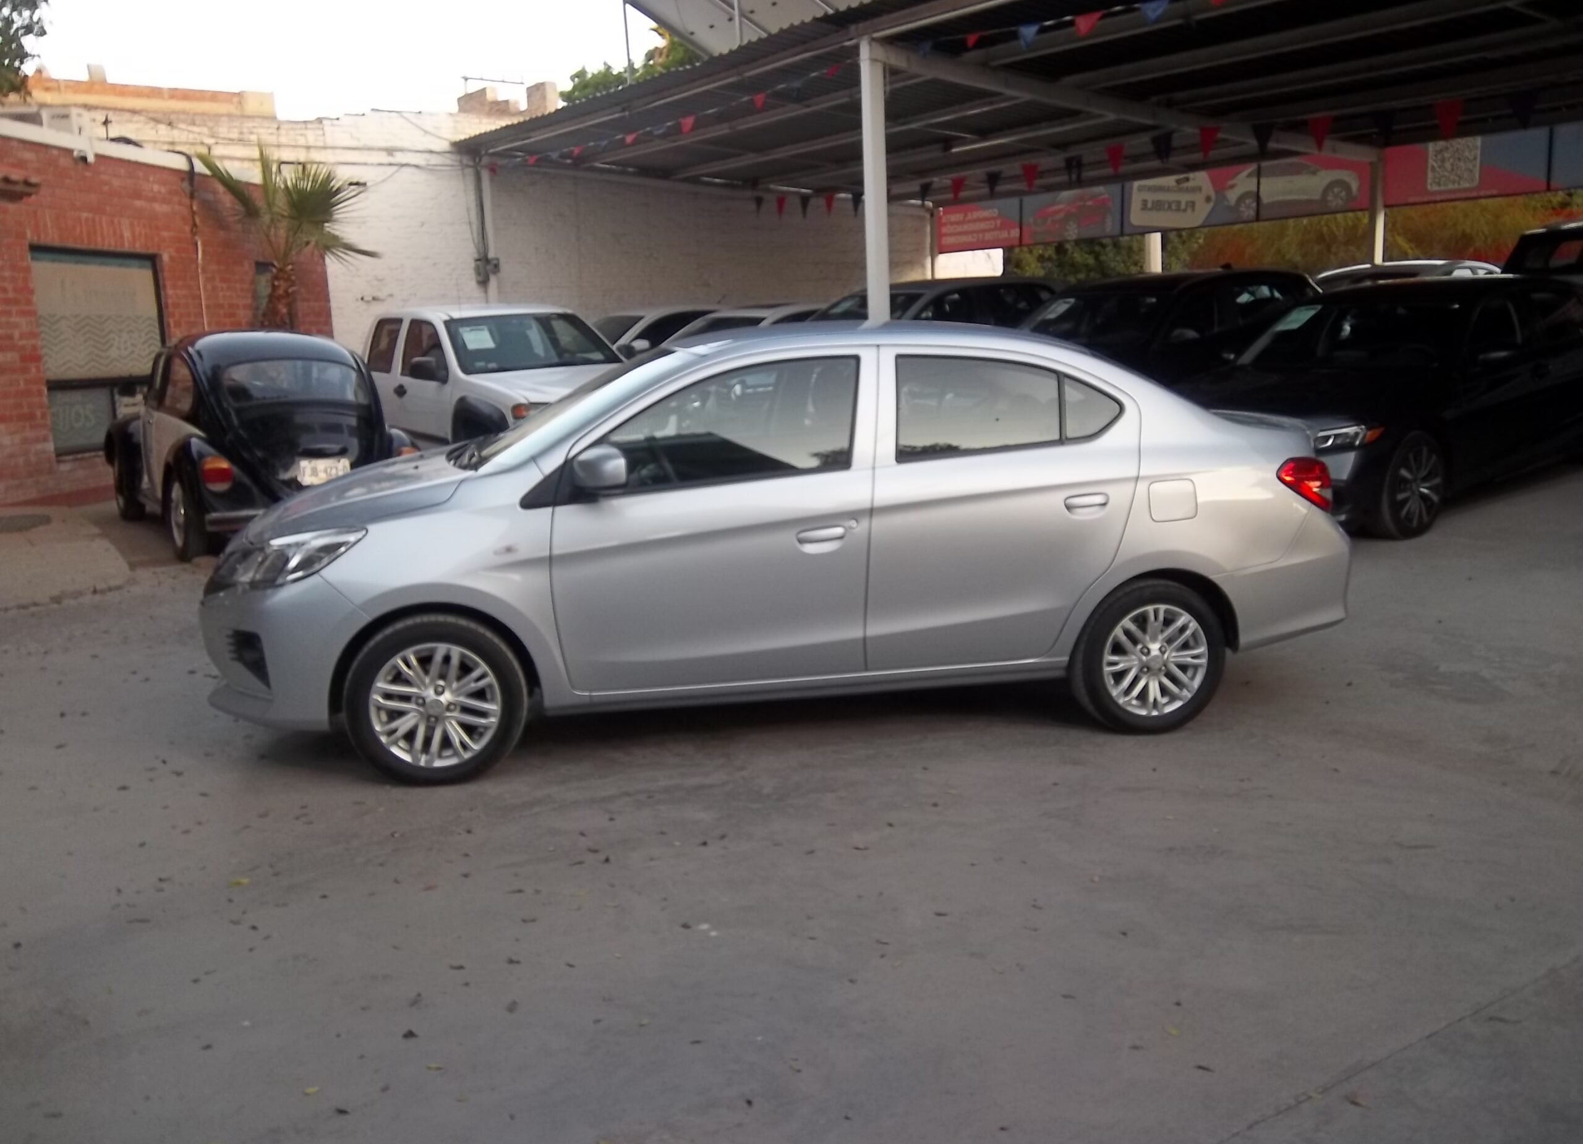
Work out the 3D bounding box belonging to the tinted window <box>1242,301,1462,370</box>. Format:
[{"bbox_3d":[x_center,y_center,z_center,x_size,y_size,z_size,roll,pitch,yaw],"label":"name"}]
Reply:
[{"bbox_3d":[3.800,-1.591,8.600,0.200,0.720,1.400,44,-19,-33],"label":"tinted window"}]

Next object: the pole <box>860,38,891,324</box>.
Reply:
[{"bbox_3d":[0.709,-2.446,10.547,0.140,3.680,0.140,-10,14,-37],"label":"pole"}]

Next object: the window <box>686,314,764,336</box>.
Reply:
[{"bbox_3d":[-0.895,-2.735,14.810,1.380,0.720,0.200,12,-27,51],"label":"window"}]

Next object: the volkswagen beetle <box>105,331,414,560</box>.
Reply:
[{"bbox_3d":[-4.010,-1.045,9.490,1.550,1.500,4.060,-9,13,-34],"label":"volkswagen beetle"}]

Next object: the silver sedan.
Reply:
[{"bbox_3d":[-0.006,-0.235,5.140,4.305,1.510,1.670,-3,11,-12],"label":"silver sedan"}]

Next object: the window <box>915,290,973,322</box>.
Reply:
[{"bbox_3d":[1.621,-2.641,12.854,0.900,0.420,0.100,-10,-4,-37],"label":"window"}]

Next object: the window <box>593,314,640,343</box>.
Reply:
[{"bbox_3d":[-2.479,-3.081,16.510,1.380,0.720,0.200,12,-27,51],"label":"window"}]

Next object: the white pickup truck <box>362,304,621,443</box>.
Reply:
[{"bbox_3d":[-2.778,-1.582,11.884,1.740,1.680,5.200,-9,13,-34],"label":"white pickup truck"}]

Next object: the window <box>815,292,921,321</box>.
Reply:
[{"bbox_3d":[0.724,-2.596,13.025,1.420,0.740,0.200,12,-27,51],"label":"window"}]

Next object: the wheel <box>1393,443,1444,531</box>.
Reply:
[{"bbox_3d":[3.570,-0.499,7.409,0.480,0.480,0.180,-9,13,-33],"label":"wheel"}]

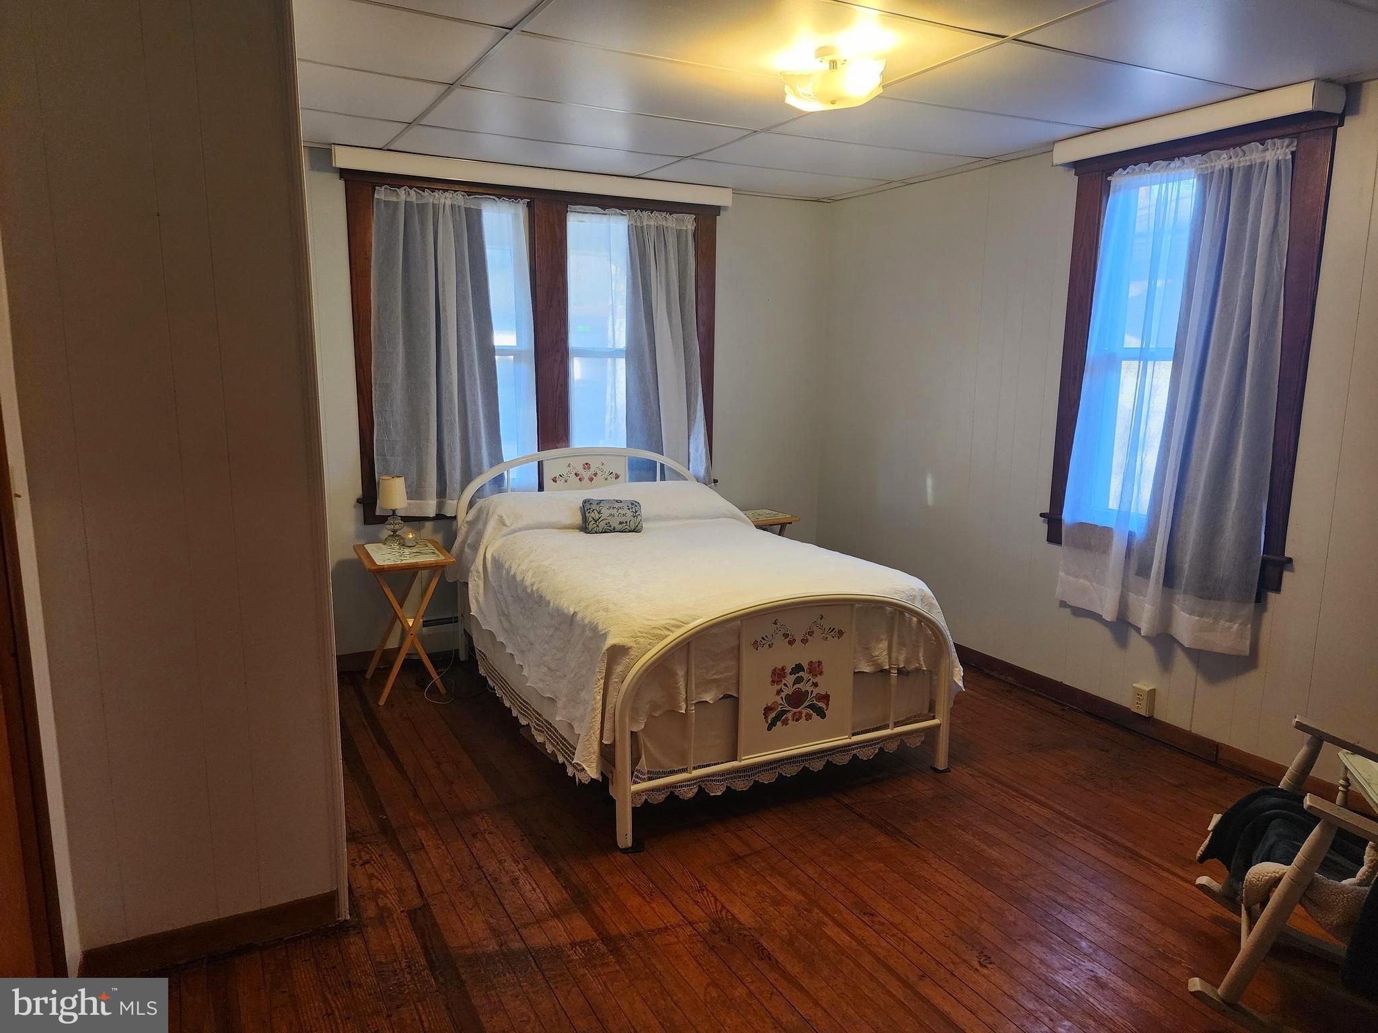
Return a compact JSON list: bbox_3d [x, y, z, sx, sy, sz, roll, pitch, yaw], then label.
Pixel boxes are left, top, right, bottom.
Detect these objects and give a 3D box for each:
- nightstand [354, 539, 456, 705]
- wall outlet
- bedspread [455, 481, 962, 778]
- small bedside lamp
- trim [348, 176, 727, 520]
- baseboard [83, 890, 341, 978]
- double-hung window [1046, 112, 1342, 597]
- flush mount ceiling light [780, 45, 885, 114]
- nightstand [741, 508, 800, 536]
[{"bbox_3d":[-1.320,0.484,4.231,0.375,0.655,0.495,-5,12,-28],"label":"nightstand"},{"bbox_3d":[1.880,0.764,3.813,0.038,0.117,0.073,-5,12,-28],"label":"wall outlet"},{"bbox_3d":[-0.062,0.312,3.951,1.460,0.660,1.920,-5,11,-27],"label":"bedspread"},{"bbox_3d":[-1.378,-0.027,4.291,0.135,0.340,0.135,-5,12,-28],"label":"small bedside lamp"},{"bbox_3d":[-0.694,-0.837,4.682,1.970,1.610,0.065,-5,12,-28],"label":"trim"},{"bbox_3d":[-1.244,1.099,2.406,0.610,0.092,0.020,-5,12,-28],"label":"baseboard"},{"bbox_3d":[1.877,-0.610,3.594,0.065,1.620,1.080,-5,12,-28],"label":"double-hung window"},{"bbox_3d":[0.421,-1.282,2.684,0.300,0.150,0.300,-5,12,-28],"label":"flush mount ceiling light"},{"bbox_3d":[0.320,0.316,5.245,0.500,0.650,0.380,-5,12,-28],"label":"nightstand"}]

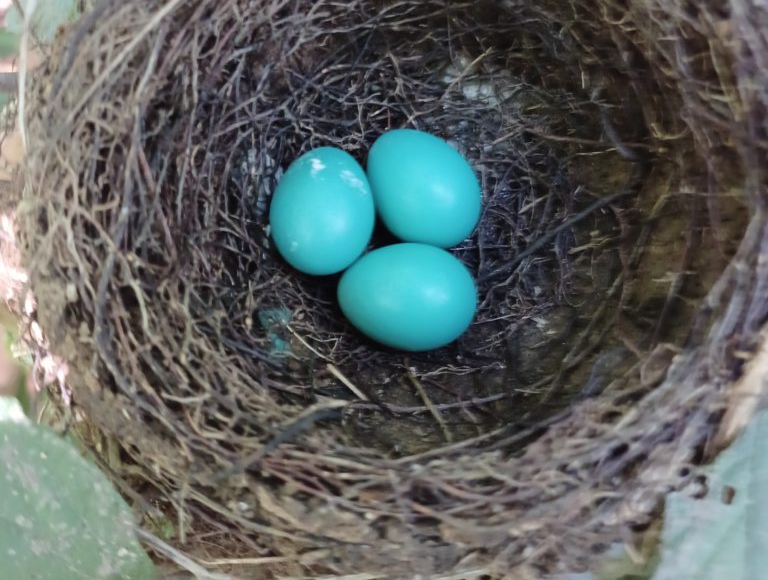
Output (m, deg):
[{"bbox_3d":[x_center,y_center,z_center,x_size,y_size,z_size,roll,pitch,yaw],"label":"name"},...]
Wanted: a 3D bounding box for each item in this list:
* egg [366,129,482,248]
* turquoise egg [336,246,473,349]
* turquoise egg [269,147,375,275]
[{"bbox_3d":[0.007,-0.019,0.137,0.019,0.019,0.025,-37,78,-12],"label":"egg"},{"bbox_3d":[0.004,0.001,0.131,0.025,0.019,0.019,8,72,2],"label":"turquoise egg"},{"bbox_3d":[-0.011,-0.014,0.134,0.019,0.019,0.025,-2,69,-1],"label":"turquoise egg"}]

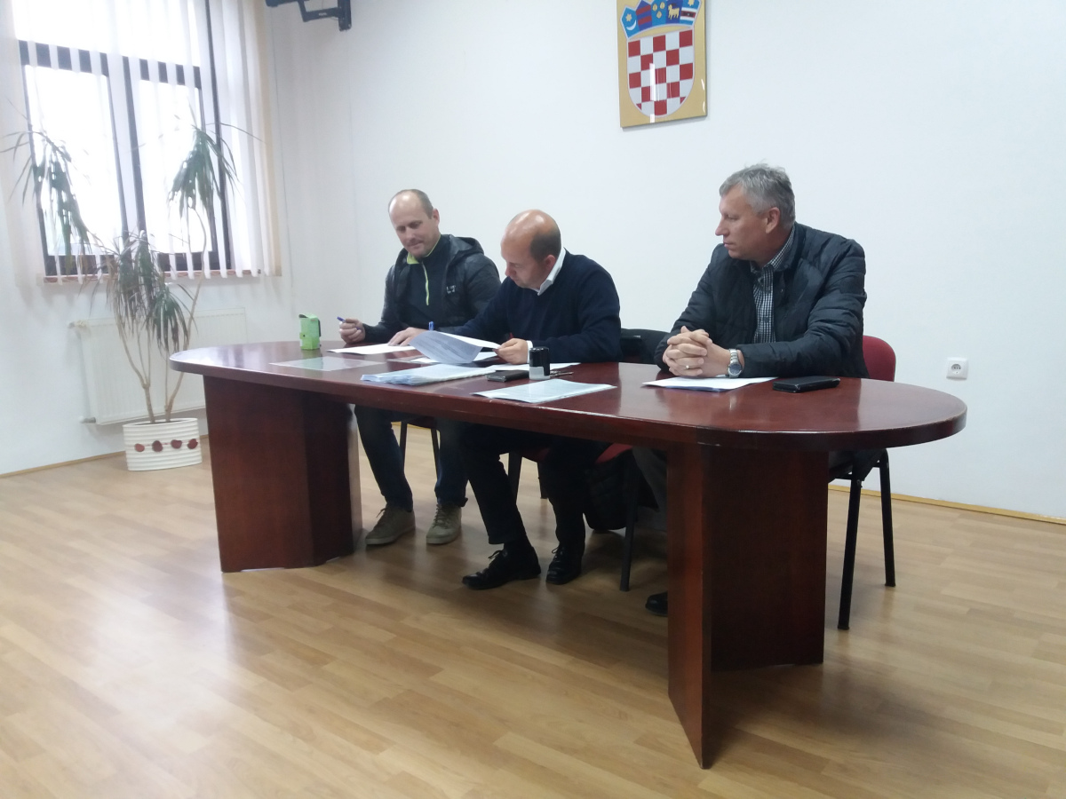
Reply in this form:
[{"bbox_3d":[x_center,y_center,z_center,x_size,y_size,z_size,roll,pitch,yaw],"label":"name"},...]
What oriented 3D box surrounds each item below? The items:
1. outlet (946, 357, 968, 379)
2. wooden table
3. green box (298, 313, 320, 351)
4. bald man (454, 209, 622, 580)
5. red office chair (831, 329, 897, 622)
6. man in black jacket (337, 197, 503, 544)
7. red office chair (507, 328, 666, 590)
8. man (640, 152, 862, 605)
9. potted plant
[{"bbox_3d":[1.696,-0.125,3.444,0.081,0.081,0.015,6,12,39],"label":"outlet"},{"bbox_3d":[-0.211,0.280,2.633,2.790,0.760,0.730,7,13,41],"label":"wooden table"},{"bbox_3d":[-0.885,-0.272,3.418,0.072,0.141,0.045,6,12,38],"label":"green box"},{"bbox_3d":[0.059,-0.019,2.941,0.640,1.230,0.660,7,13,42],"label":"bald man"},{"bbox_3d":[0.812,0.209,2.711,0.540,0.810,0.570,6,12,39],"label":"red office chair"},{"bbox_3d":[-0.381,-0.147,3.417,0.660,1.350,0.660,5,12,34],"label":"man in black jacket"},{"bbox_3d":[0.233,0.171,3.044,0.540,0.810,0.570,6,12,39],"label":"red office chair"},{"bbox_3d":[0.634,-0.001,2.490,0.630,1.310,0.680,7,13,42],"label":"man"},{"bbox_3d":[-2.075,-0.548,4.638,0.800,1.850,1.170,6,12,39],"label":"potted plant"}]

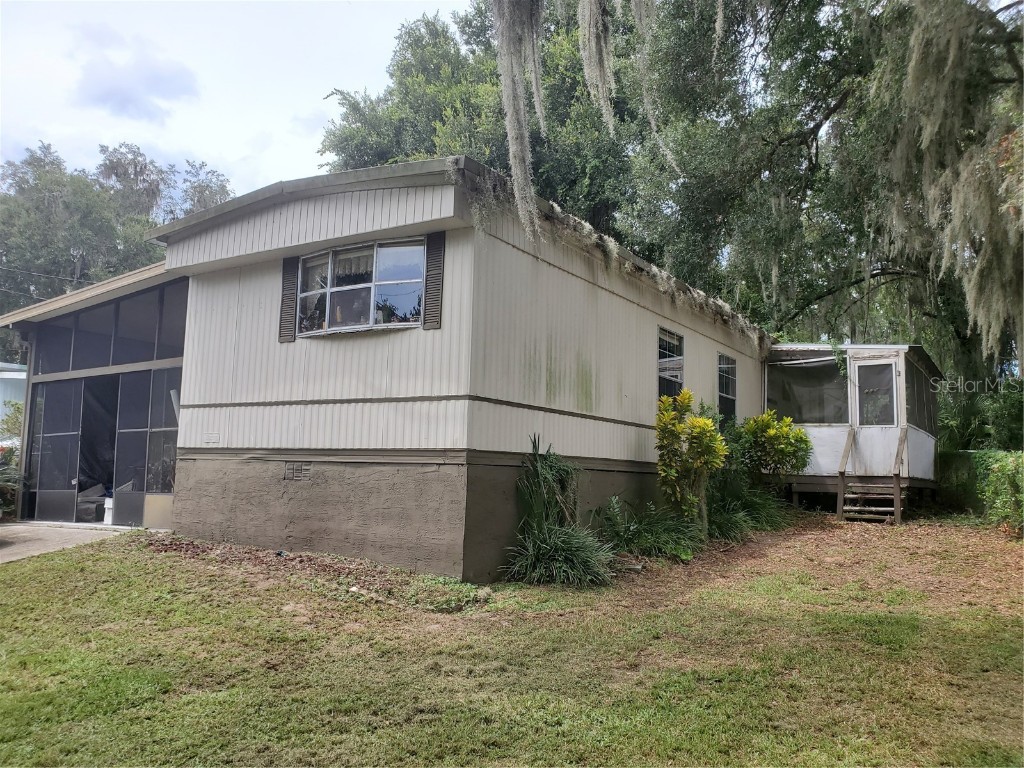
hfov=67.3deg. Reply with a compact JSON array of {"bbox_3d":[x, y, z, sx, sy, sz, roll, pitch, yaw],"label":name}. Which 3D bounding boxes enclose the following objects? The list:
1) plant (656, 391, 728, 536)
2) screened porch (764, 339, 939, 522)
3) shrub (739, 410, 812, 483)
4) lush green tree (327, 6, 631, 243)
[{"bbox_3d":[2.578,1.118,10.983,0.900,2.030,0.880,-2,-8,33],"label":"plant"},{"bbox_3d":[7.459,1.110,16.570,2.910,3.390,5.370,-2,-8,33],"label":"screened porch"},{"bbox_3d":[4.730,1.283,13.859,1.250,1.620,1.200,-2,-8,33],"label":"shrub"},{"bbox_3d":[-1.186,-3.888,21.565,8.800,14.270,8.500,2,-6,0],"label":"lush green tree"}]

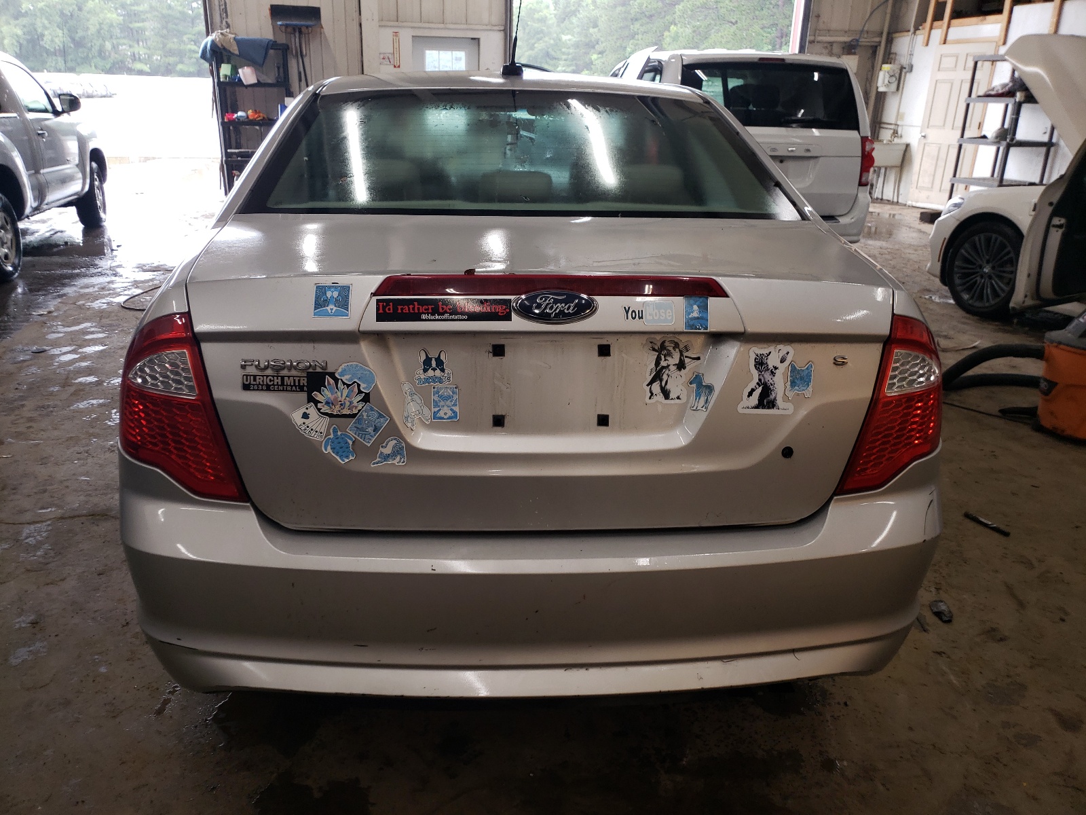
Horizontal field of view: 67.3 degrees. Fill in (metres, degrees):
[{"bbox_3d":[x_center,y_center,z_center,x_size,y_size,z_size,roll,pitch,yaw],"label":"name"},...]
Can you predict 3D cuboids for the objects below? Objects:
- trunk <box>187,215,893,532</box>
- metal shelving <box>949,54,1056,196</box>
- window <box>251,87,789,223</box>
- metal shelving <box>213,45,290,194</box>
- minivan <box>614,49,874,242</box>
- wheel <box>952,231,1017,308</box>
[{"bbox_3d":[-0.004,-0.091,1.579,1.250,0.460,0.600,0,21,-4],"label":"trunk"},{"bbox_3d":[5.275,-3.001,9.374,0.580,1.840,0.860,-3,22,-12],"label":"metal shelving"},{"bbox_3d":[-0.044,-0.655,2.044,1.260,0.080,0.720,0,43,-4],"label":"window"},{"bbox_3d":[-3.430,-3.453,9.932,0.830,1.870,0.400,0,21,-4],"label":"metal shelving"},{"bbox_3d":[1.573,-2.728,8.567,1.980,1.750,5.130,0,21,-3],"label":"minivan"},{"bbox_3d":[3.150,-0.969,5.695,0.220,0.530,0.530,-7,23,-20],"label":"wheel"}]

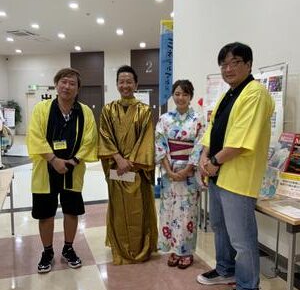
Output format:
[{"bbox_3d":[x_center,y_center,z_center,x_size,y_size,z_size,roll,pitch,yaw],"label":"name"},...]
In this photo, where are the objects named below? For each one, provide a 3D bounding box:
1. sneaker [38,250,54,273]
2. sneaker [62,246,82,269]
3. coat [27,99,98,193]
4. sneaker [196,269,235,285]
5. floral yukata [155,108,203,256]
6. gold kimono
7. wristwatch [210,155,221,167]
[{"bbox_3d":[-0.878,0.970,2.843,0.110,0.120,0.285,-1,6,-10],"label":"sneaker"},{"bbox_3d":[-0.679,0.962,2.918,0.110,0.120,0.285,-3,7,-30],"label":"sneaker"},{"bbox_3d":[-0.729,-0.008,2.835,0.600,0.760,0.380,-1,6,-14],"label":"coat"},{"bbox_3d":[0.520,0.996,2.593,0.315,0.125,0.115,-1,6,-9],"label":"sneaker"},{"bbox_3d":[0.247,0.287,2.886,0.420,1.250,0.360,1,6,7],"label":"floral yukata"},{"bbox_3d":[-0.189,0.289,2.977,0.530,1.400,0.430,0,6,-3],"label":"gold kimono"},{"bbox_3d":[0.436,0.108,2.230,0.042,0.068,0.055,-25,-15,21],"label":"wristwatch"}]

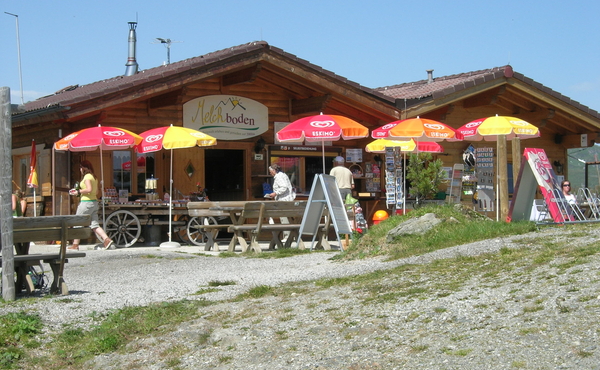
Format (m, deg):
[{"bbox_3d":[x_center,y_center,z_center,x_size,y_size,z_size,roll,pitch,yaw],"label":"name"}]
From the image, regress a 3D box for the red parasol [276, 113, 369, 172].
[{"bbox_3d":[0.464,-0.113,26.700,1.730,2.501,1.730,-2,-2,0],"label":"red parasol"}]

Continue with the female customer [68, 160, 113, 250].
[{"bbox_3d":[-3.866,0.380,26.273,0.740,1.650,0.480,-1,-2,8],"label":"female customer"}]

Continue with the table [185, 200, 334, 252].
[{"bbox_3d":[-0.638,0.788,26.632,2.220,0.870,1.920,-1,-2,-35],"label":"table"}]

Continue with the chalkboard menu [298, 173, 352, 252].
[{"bbox_3d":[0.443,0.477,24.678,0.800,1.320,0.620,-2,-2,26],"label":"chalkboard menu"}]

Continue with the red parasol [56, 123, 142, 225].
[{"bbox_3d":[-3.809,0.039,27.500,1.710,2.403,1.710,-3,-2,0],"label":"red parasol"}]

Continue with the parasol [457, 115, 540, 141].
[{"bbox_3d":[3.937,-0.149,28.300,1.710,2.509,1.710,0,-2,0],"label":"parasol"}]

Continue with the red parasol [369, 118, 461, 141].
[{"bbox_3d":[2.280,-0.096,27.400,1.710,2.448,1.710,0,-2,0],"label":"red parasol"}]

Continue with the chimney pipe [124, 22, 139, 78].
[{"bbox_3d":[-4.084,-3.280,34.400,0.300,1.307,0.300,1,-2,0],"label":"chimney pipe"}]

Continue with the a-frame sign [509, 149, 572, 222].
[{"bbox_3d":[3.977,0.040,23.579,0.870,1.260,0.660,-2,-2,34],"label":"a-frame sign"}]

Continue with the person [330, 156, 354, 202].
[{"bbox_3d":[0.897,0.275,29.571,0.520,1.750,0.400,0,-2,-17],"label":"person"}]

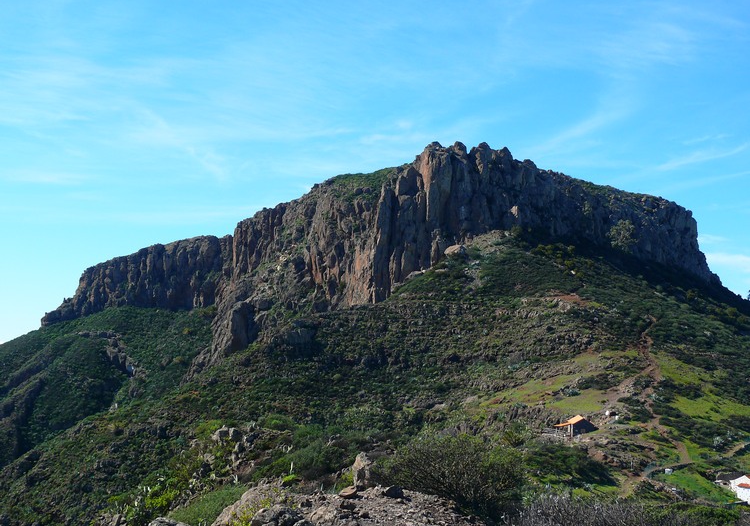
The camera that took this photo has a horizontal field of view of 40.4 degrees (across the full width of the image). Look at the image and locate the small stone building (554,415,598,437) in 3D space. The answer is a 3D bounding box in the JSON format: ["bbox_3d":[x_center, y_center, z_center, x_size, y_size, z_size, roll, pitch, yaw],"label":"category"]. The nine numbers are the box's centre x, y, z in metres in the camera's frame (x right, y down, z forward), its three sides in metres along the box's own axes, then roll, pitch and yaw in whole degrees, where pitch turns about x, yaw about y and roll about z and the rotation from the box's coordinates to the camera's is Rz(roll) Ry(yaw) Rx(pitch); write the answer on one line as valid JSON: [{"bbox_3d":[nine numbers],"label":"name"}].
[{"bbox_3d":[40.476,32.885,205.000,8.500,3.700,6.500,0,-4,2],"label":"small stone building"}]

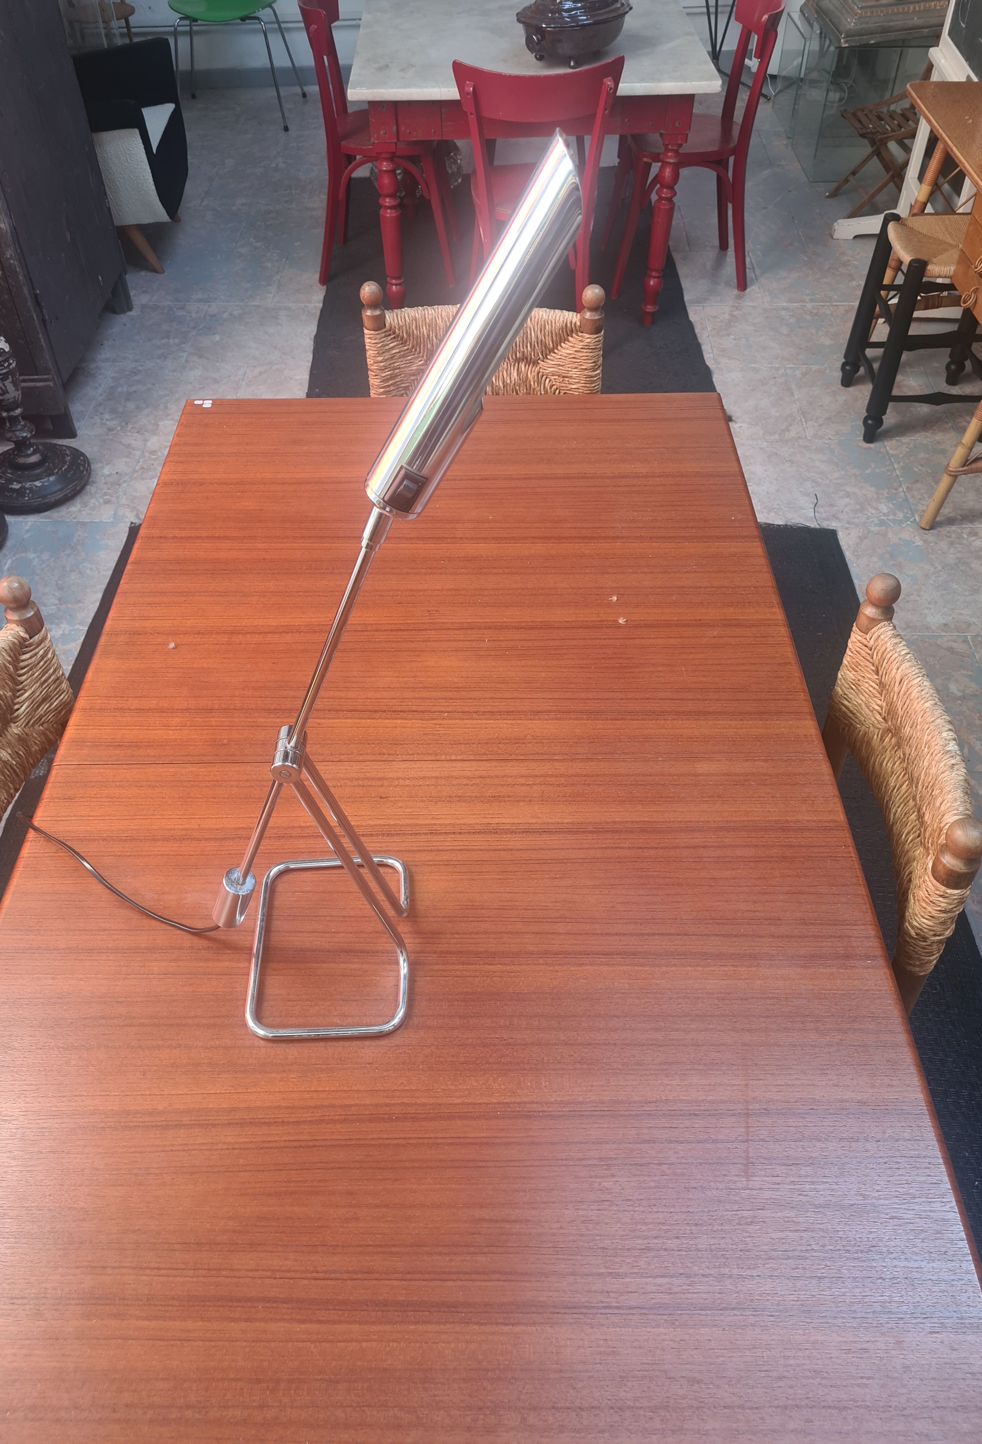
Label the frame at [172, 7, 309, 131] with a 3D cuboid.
[{"bbox_3d":[-1.169,-2.987,4.899,0.540,0.440,0.490,1,47,1],"label":"frame"}]

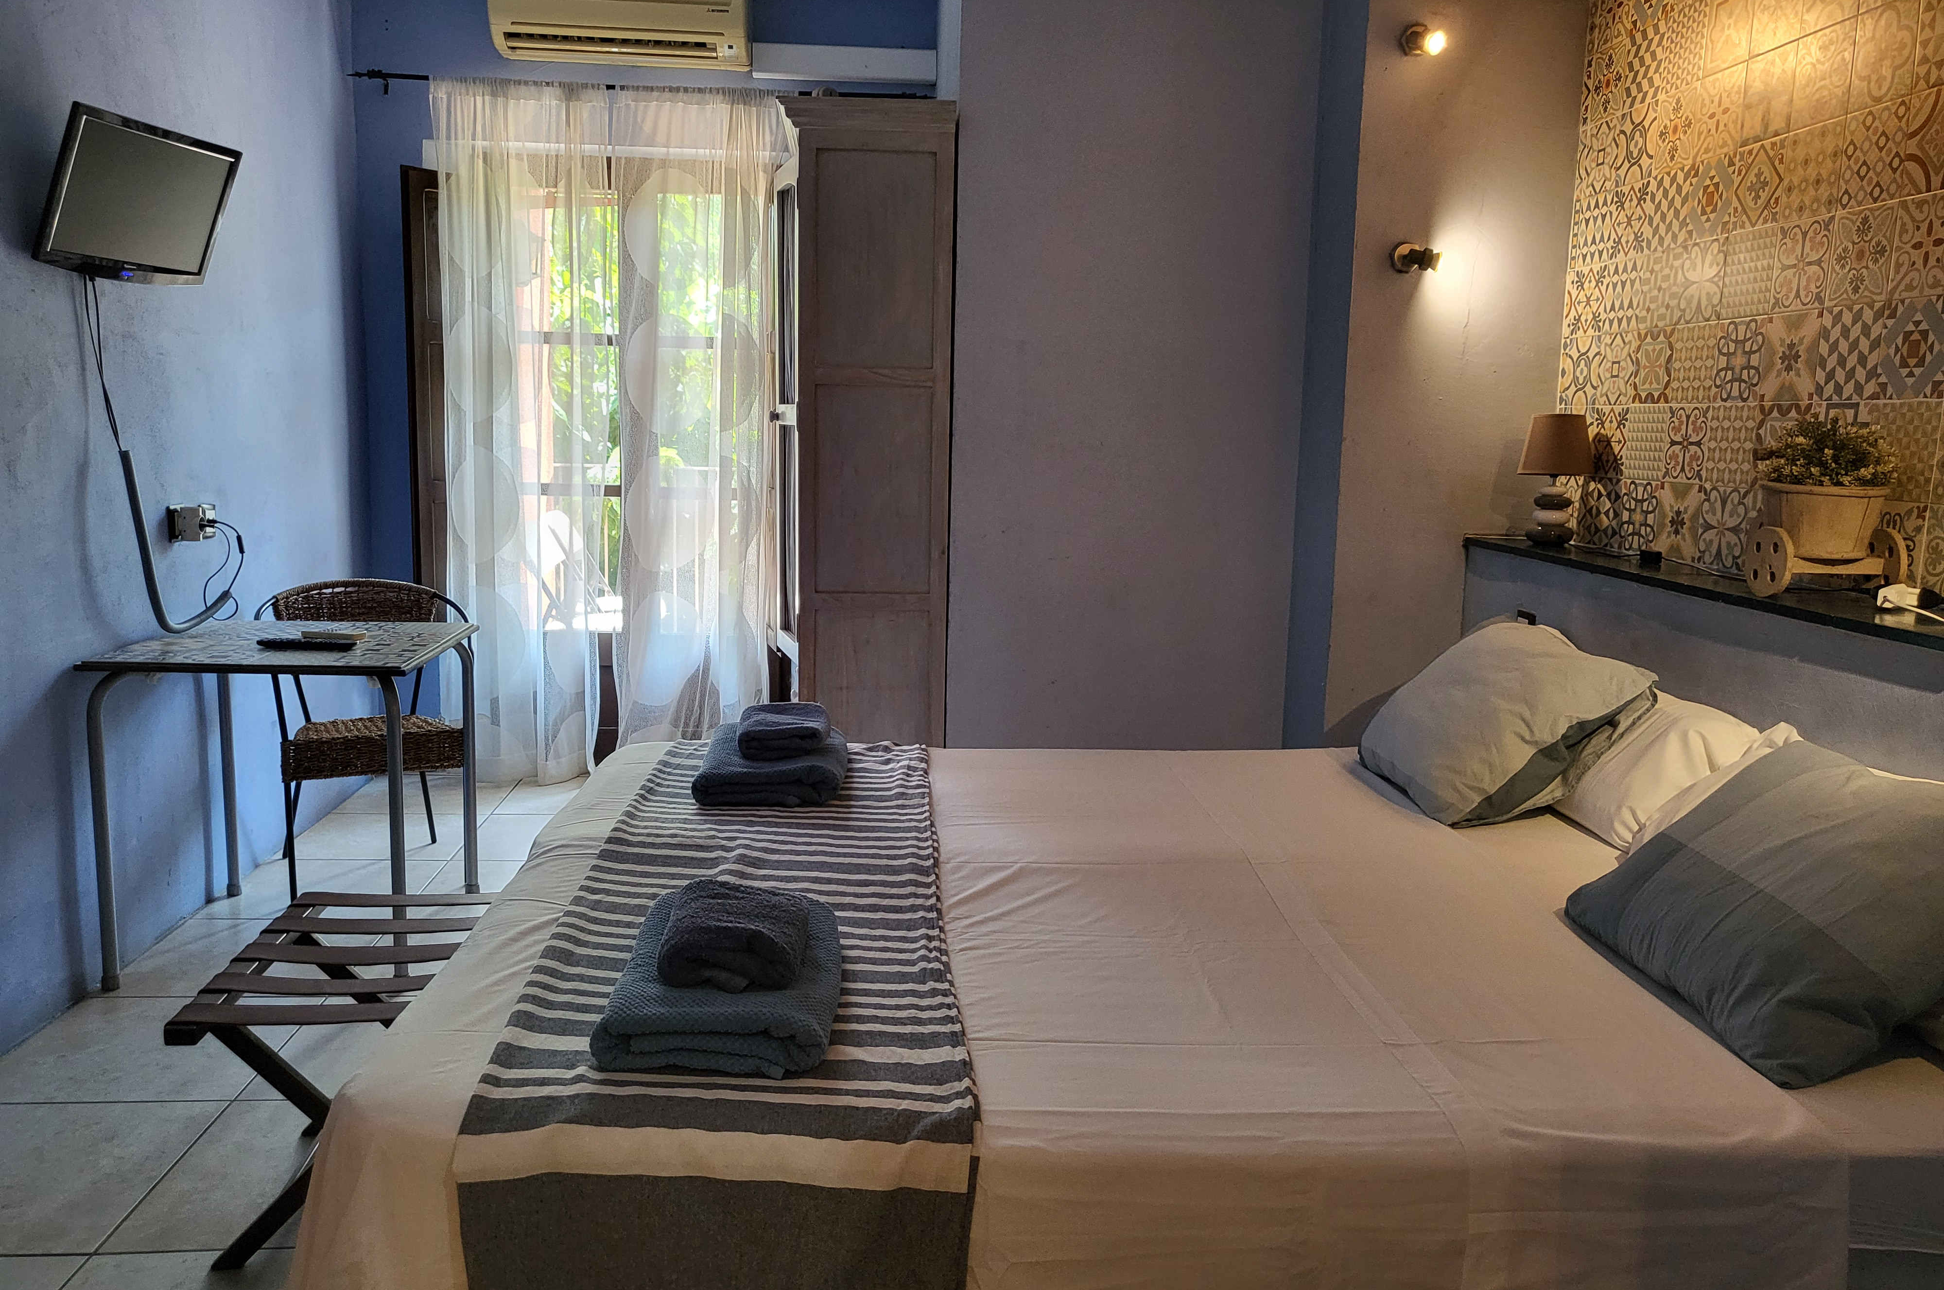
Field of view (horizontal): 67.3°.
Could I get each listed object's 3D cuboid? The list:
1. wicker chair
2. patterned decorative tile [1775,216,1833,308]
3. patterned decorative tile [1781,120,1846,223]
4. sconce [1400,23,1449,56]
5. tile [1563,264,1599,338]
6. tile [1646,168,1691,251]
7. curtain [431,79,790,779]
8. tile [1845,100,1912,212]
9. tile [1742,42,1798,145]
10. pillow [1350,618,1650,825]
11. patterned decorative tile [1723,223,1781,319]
[{"bbox_3d":[-1.678,0.234,4.015,0.560,0.775,0.560,-3,10,-26],"label":"wicker chair"},{"bbox_3d":[1.478,-0.675,2.596,0.010,0.159,0.157,1,9,-4],"label":"patterned decorative tile"},{"bbox_3d":[1.412,-0.790,2.441,0.012,0.150,0.150,1,9,-4],"label":"patterned decorative tile"},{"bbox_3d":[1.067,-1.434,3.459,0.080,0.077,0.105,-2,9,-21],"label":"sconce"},{"bbox_3d":[1.427,-0.795,3.370,0.010,0.159,0.157,1,9,-4],"label":"tile"},{"bbox_3d":[1.383,-0.861,2.885,0.012,0.150,0.150,1,9,-4],"label":"tile"},{"bbox_3d":[-1.172,-0.654,4.820,1.117,2.272,0.130,1,9,-5],"label":"curtain"},{"bbox_3d":[1.492,-0.809,2.417,0.010,0.159,0.157,1,9,-4],"label":"tile"},{"bbox_3d":[1.406,-0.964,2.565,0.012,0.150,0.150,1,9,-4],"label":"tile"},{"bbox_3d":[1.015,0.153,2.905,0.160,0.400,0.530,46,1,-12],"label":"pillow"},{"bbox_3d":[1.399,-0.663,2.613,0.012,0.150,0.150,1,9,-4],"label":"patterned decorative tile"}]

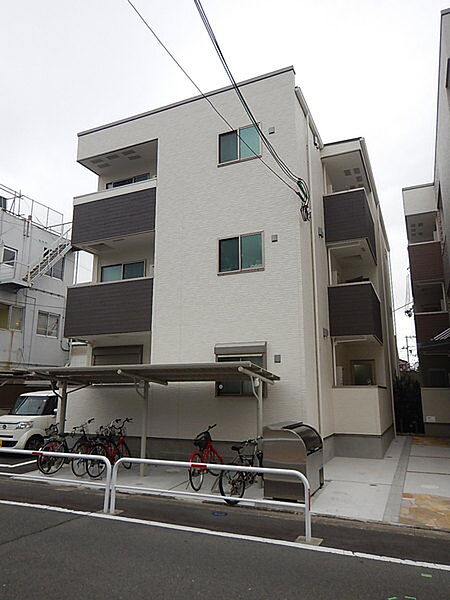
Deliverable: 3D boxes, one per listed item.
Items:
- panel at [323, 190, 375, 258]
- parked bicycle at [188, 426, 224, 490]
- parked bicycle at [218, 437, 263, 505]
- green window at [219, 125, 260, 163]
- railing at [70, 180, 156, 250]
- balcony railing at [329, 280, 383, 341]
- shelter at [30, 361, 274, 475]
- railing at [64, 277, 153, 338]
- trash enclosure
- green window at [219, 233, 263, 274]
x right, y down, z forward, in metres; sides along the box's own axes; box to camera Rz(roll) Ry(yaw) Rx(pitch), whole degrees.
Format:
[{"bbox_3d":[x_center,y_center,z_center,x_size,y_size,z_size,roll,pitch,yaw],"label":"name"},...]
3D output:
[{"bbox_3d":[4.188,-2.311,13.772,1.220,1.520,2.600,-5,-12,24],"label":"panel"},{"bbox_3d":[-0.323,3.095,8.212,0.530,1.030,1.750,-3,-11,17],"label":"parked bicycle"},{"bbox_3d":[0.371,2.960,7.392,0.550,0.980,1.680,-6,-12,27],"label":"parked bicycle"},{"bbox_3d":[0.386,-4.040,10.847,1.217,0.942,0.130,-5,-12,24],"label":"green window"},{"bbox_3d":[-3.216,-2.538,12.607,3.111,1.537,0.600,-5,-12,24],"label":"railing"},{"bbox_3d":[4.189,0.509,13.240,1.220,1.500,2.600,-5,-12,24],"label":"balcony railing"},{"bbox_3d":[-1.663,2.601,9.041,5.600,2.310,1.950,-5,-12,24],"label":"shelter"},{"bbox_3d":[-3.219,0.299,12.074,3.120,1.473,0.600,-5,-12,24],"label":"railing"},{"bbox_3d":[1.315,2.926,7.726,0.730,1.170,1.450,-5,-12,24],"label":"trash enclosure"},{"bbox_3d":[0.395,-1.141,10.297,1.235,0.952,0.130,-5,-12,24],"label":"green window"}]

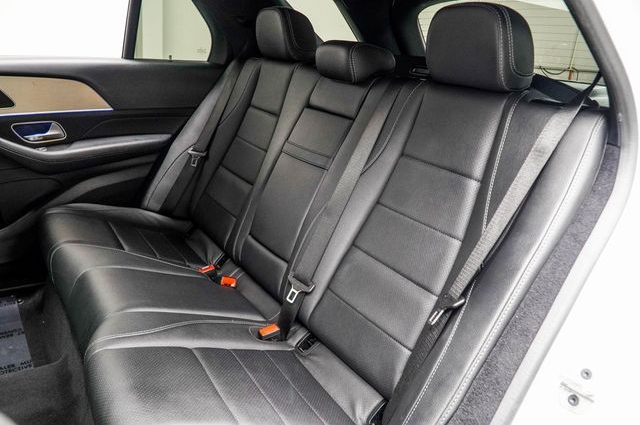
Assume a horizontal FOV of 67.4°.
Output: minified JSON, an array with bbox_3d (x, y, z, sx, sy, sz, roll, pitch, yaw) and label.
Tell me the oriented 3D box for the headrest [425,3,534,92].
[{"bbox_3d":[0.305,-0.319,0.928,0.115,0.160,0.240,-13,25,-30],"label":"headrest"}]

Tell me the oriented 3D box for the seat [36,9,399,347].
[{"bbox_3d":[-0.312,-0.131,1.381,0.910,0.860,0.860,-13,25,-30],"label":"seat"}]

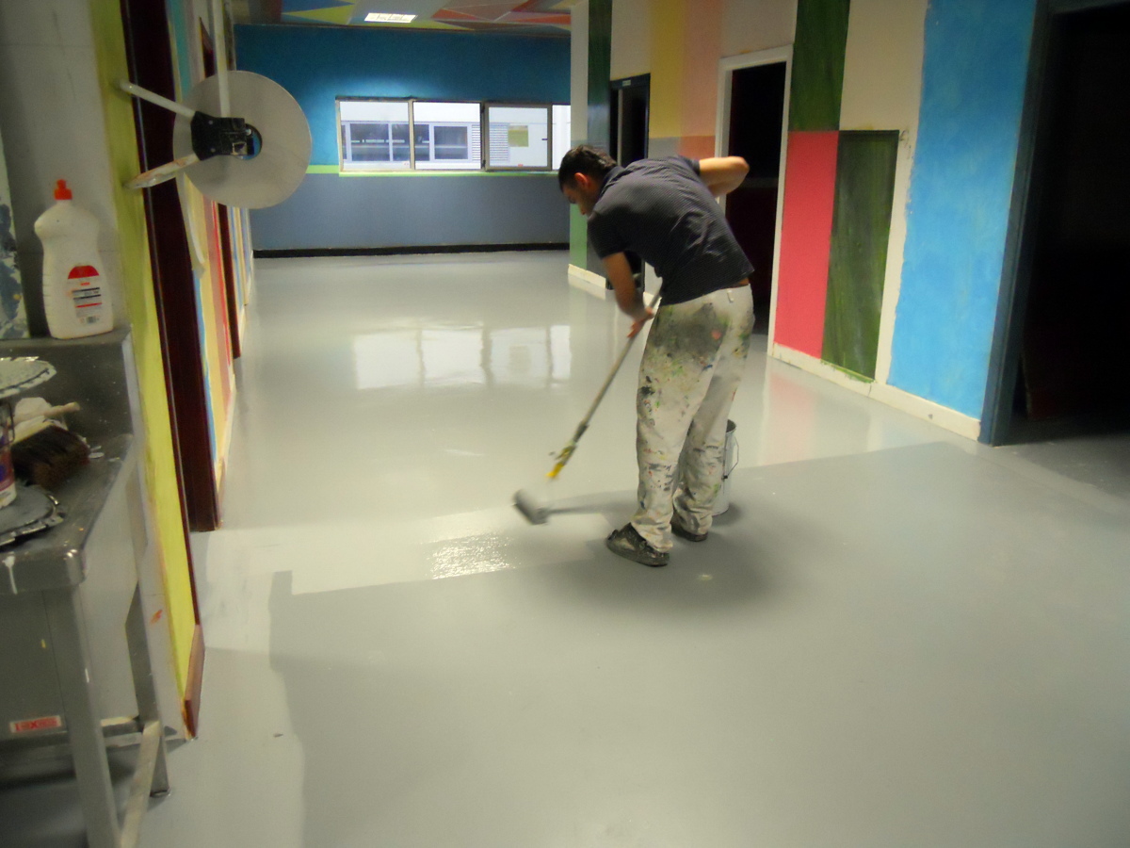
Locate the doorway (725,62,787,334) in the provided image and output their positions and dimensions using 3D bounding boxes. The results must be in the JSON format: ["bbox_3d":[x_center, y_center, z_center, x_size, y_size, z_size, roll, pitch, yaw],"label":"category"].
[{"bbox_3d":[1.433,-1.650,7.037,0.120,2.080,0.930,-5,17,-17],"label":"doorway"}]

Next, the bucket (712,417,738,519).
[{"bbox_3d":[0.585,0.180,3.910,0.280,0.370,0.280,0,17,0],"label":"bucket"}]

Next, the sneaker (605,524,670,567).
[{"bbox_3d":[0.277,0.441,3.480,0.107,0.115,0.285,-16,23,-42],"label":"sneaker"}]

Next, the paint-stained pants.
[{"bbox_3d":[0.473,-0.021,3.360,0.370,1.000,0.430,12,21,36],"label":"paint-stained pants"}]

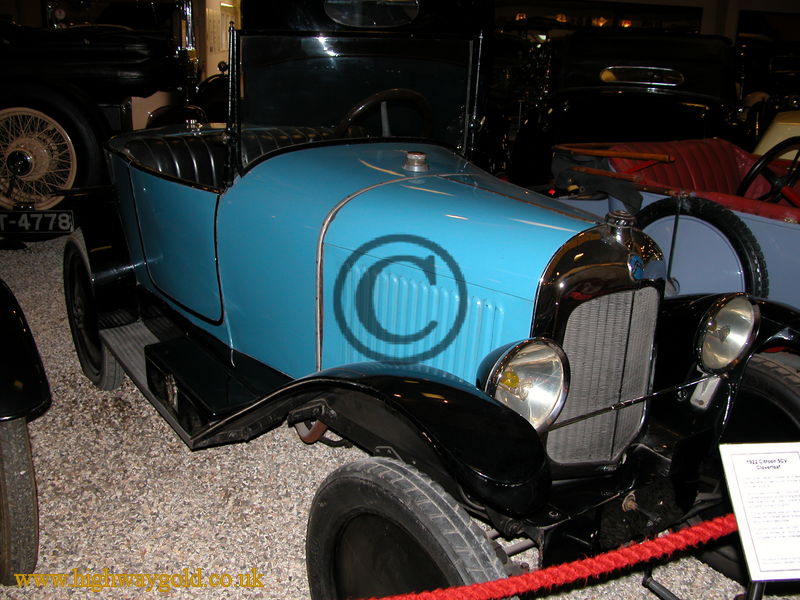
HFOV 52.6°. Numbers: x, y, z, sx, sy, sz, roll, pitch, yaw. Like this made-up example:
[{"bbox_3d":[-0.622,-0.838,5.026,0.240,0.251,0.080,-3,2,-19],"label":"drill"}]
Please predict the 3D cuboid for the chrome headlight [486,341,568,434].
[{"bbox_3d":[0.222,0.161,1.589,0.210,0.210,0.130,-10,21,-32],"label":"chrome headlight"}]

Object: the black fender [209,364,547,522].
[{"bbox_3d":[-0.130,0.312,1.779,0.255,0.535,1.250,-10,21,-33],"label":"black fender"}]

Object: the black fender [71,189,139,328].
[{"bbox_3d":[-1.210,-0.208,3.275,0.260,0.460,0.860,-10,21,-32],"label":"black fender"}]

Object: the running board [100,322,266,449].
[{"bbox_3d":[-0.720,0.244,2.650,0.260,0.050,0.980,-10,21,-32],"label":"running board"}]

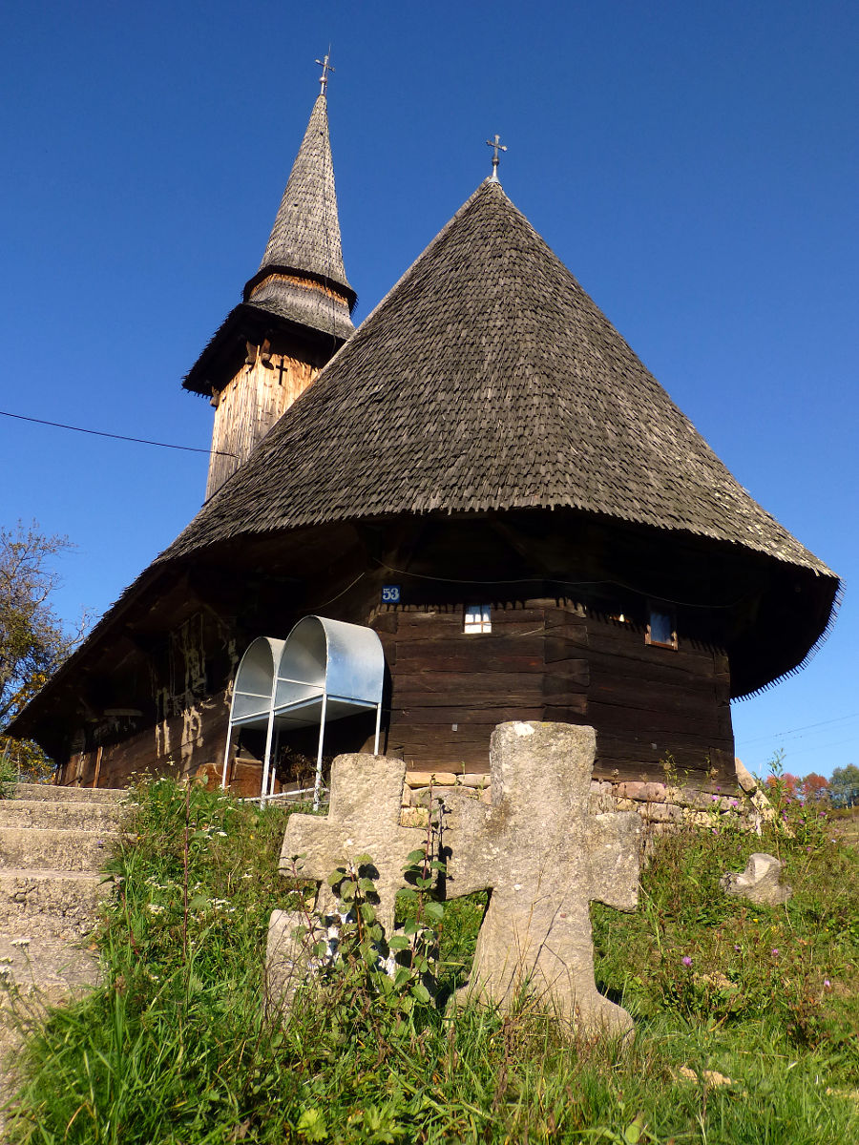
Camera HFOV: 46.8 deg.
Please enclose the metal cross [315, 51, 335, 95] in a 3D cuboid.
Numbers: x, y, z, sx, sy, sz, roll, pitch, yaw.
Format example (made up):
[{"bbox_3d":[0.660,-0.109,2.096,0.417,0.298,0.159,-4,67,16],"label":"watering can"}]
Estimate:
[{"bbox_3d":[-2.633,-12.532,24.888,0.580,1.570,0.100,12,-21,-26],"label":"metal cross"}]

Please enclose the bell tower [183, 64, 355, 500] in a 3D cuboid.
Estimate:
[{"bbox_3d":[-2.838,-7.271,23.085,3.900,11.700,3.900,12,-21,-26],"label":"bell tower"}]

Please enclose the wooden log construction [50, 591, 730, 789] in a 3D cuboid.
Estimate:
[{"bbox_3d":[-1.407,3.029,15.938,4.920,2.100,15.000,12,-21,-26],"label":"wooden log construction"}]

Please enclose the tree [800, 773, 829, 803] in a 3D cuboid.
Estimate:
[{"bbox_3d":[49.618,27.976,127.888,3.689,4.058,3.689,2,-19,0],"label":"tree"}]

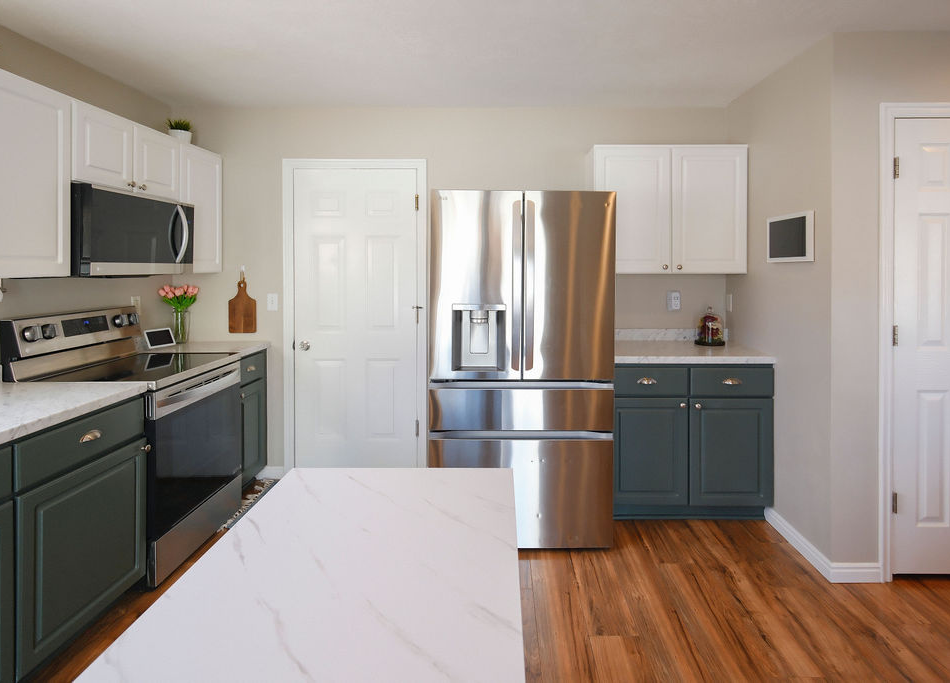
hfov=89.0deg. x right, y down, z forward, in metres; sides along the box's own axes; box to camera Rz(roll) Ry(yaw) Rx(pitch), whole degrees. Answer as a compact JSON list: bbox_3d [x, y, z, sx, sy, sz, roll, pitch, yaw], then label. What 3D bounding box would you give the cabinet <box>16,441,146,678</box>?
[{"bbox_3d":[-1.462,0.753,1.835,0.035,0.590,0.570,0,5,3],"label":"cabinet"}]

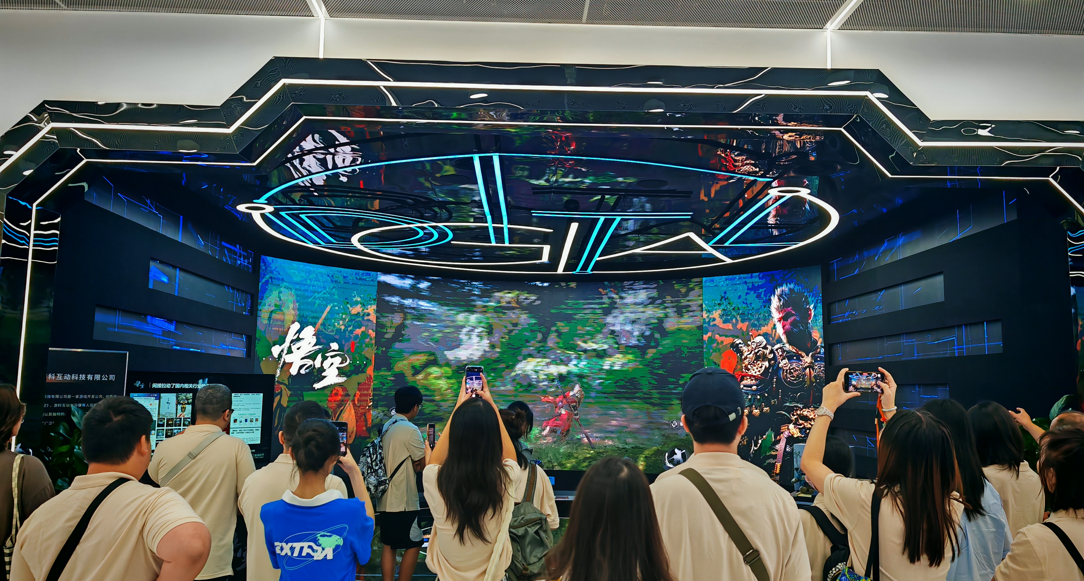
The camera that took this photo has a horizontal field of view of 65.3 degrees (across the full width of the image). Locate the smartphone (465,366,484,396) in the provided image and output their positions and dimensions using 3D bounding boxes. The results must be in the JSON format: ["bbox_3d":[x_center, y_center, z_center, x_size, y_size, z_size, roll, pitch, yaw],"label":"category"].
[{"bbox_3d":[-0.277,0.386,3.500,0.074,0.153,0.011,0,10,-2],"label":"smartphone"}]

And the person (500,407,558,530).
[{"bbox_3d":[-0.158,1.382,4.175,0.480,1.600,0.360,3,-7,-25],"label":"person"}]

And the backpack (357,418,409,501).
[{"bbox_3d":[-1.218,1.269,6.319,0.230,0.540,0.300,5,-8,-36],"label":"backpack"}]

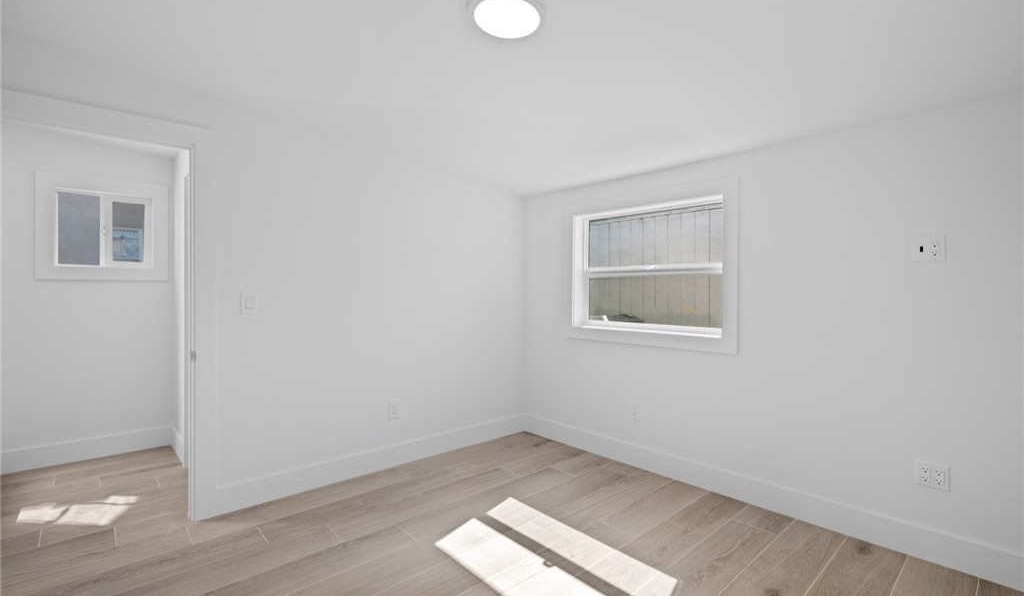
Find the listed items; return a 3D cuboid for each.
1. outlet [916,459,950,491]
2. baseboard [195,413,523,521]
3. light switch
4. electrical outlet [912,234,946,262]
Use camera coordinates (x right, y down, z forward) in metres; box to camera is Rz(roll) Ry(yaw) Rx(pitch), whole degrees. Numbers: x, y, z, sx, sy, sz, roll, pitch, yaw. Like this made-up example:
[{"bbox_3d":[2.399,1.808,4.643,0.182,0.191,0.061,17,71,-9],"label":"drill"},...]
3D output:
[{"bbox_3d":[1.891,0.796,2.042,0.010,0.117,0.114,0,1,-42],"label":"outlet"},{"bbox_3d":[-0.786,1.103,3.220,2.392,0.152,0.015,0,1,-42],"label":"baseboard"},{"bbox_3d":[-1.490,0.031,2.579,0.076,0.118,0.010,0,1,-42],"label":"light switch"},{"bbox_3d":[1.878,-0.221,2.050,0.010,0.116,0.114,0,1,-42],"label":"electrical outlet"}]

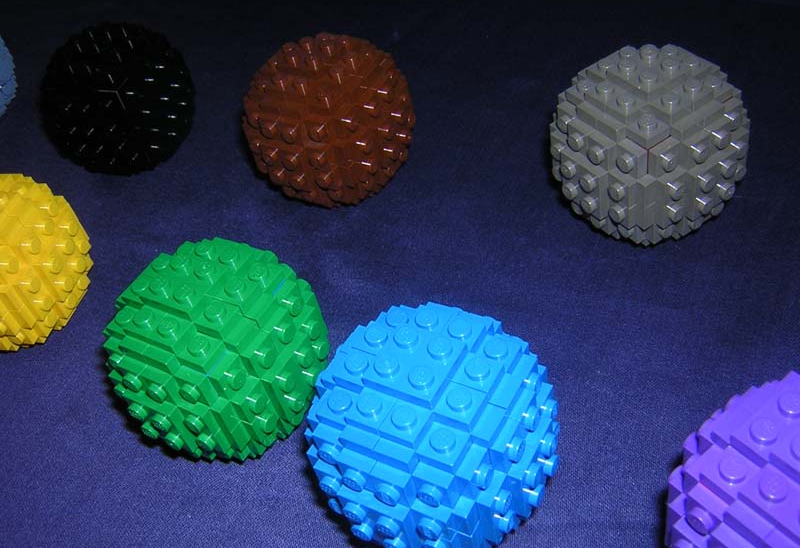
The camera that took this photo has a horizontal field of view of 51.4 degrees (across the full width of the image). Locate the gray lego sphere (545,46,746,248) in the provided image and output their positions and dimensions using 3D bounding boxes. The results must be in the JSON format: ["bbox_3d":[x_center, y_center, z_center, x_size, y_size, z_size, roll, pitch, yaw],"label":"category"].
[{"bbox_3d":[0.073,-0.038,0.245,0.056,0.056,0.056,-7,46,8],"label":"gray lego sphere"}]

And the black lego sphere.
[{"bbox_3d":[-0.108,-0.067,0.322,0.056,0.056,0.056,6,50,19],"label":"black lego sphere"}]

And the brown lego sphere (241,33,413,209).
[{"bbox_3d":[-0.023,-0.051,0.278,0.056,0.056,0.056,-7,46,8],"label":"brown lego sphere"}]

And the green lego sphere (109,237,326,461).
[{"bbox_3d":[-0.047,0.019,0.217,0.056,0.056,0.056,-7,46,8],"label":"green lego sphere"}]

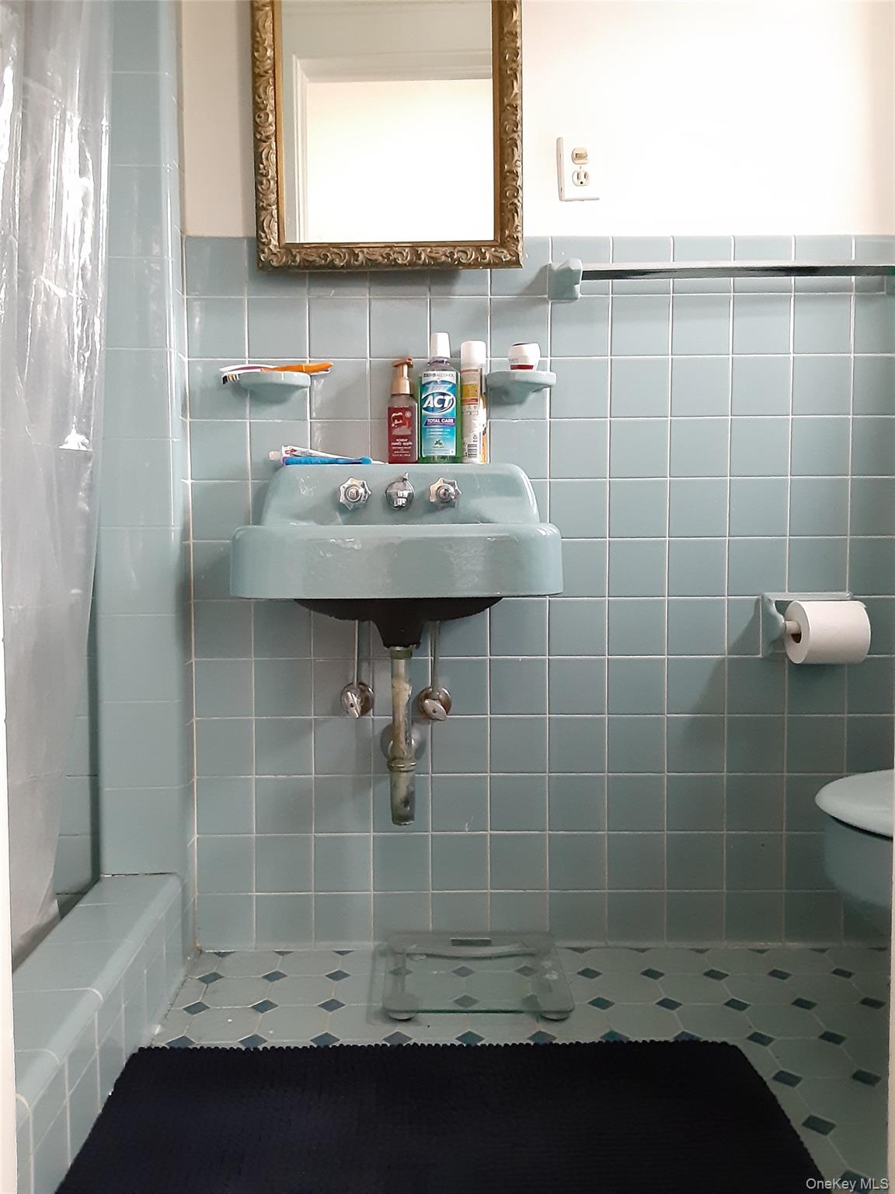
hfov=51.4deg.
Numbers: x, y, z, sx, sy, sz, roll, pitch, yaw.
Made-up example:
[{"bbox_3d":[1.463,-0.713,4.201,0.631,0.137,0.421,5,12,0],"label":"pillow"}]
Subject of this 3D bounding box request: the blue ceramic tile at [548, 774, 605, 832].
[{"bbox_3d":[0.244,0.387,1.750,0.108,0.108,0.009,0,3,0],"label":"blue ceramic tile"}]

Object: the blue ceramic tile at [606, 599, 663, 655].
[{"bbox_3d":[0.349,0.057,1.718,0.107,0.107,0.010,0,3,0],"label":"blue ceramic tile"}]

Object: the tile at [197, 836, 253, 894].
[{"bbox_3d":[-0.418,0.503,1.756,0.108,0.108,0.009,0,3,0],"label":"tile"}]

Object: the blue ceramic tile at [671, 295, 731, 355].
[{"bbox_3d":[0.456,-0.490,1.686,0.107,0.107,0.010,0,3,0],"label":"blue ceramic tile"}]

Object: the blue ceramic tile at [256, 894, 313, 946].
[{"bbox_3d":[-0.308,0.610,1.761,0.108,0.104,0.009,0,3,0],"label":"blue ceramic tile"}]

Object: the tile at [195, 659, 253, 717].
[{"bbox_3d":[-0.417,0.170,1.743,0.108,0.108,0.009,0,3,0],"label":"tile"}]

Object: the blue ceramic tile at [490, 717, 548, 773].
[{"bbox_3d":[0.133,0.275,1.740,0.108,0.108,0.009,0,3,0],"label":"blue ceramic tile"}]

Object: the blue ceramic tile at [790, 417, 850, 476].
[{"bbox_3d":[0.678,-0.274,1.694,0.108,0.108,0.009,0,3,1],"label":"blue ceramic tile"}]

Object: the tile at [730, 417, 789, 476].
[{"bbox_3d":[0.571,-0.276,1.708,0.108,0.108,0.010,0,3,0],"label":"tile"}]

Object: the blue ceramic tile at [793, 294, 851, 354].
[{"bbox_3d":[0.678,-0.494,1.685,0.108,0.108,0.009,0,3,0],"label":"blue ceramic tile"}]

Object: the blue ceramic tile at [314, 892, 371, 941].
[{"bbox_3d":[-0.197,0.607,1.764,0.108,0.099,0.009,0,3,0],"label":"blue ceramic tile"}]

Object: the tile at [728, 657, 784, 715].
[{"bbox_3d":[0.569,0.165,1.723,0.107,0.107,0.010,0,3,0],"label":"tile"}]

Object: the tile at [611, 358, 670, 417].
[{"bbox_3d":[0.347,-0.381,1.693,0.107,0.107,0.010,0,3,0],"label":"tile"}]

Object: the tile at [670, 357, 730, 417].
[{"bbox_3d":[0.457,-0.381,1.692,0.107,0.107,0.010,0,3,0],"label":"tile"}]

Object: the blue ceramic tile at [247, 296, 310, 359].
[{"bbox_3d":[-0.311,-0.491,1.707,0.108,0.108,0.009,0,3,0],"label":"blue ceramic tile"}]

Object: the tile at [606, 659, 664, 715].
[{"bbox_3d":[0.347,0.164,1.723,0.108,0.108,0.009,0,3,0],"label":"tile"}]

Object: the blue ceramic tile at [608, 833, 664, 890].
[{"bbox_3d":[0.352,0.495,1.742,0.108,0.108,0.009,0,3,0],"label":"blue ceramic tile"}]

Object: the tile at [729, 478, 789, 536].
[{"bbox_3d":[0.569,-0.165,1.702,0.108,0.108,0.009,0,3,1],"label":"tile"}]

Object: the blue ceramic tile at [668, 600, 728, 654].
[{"bbox_3d":[0.460,0.056,1.726,0.108,0.108,0.009,0,3,0],"label":"blue ceramic tile"}]

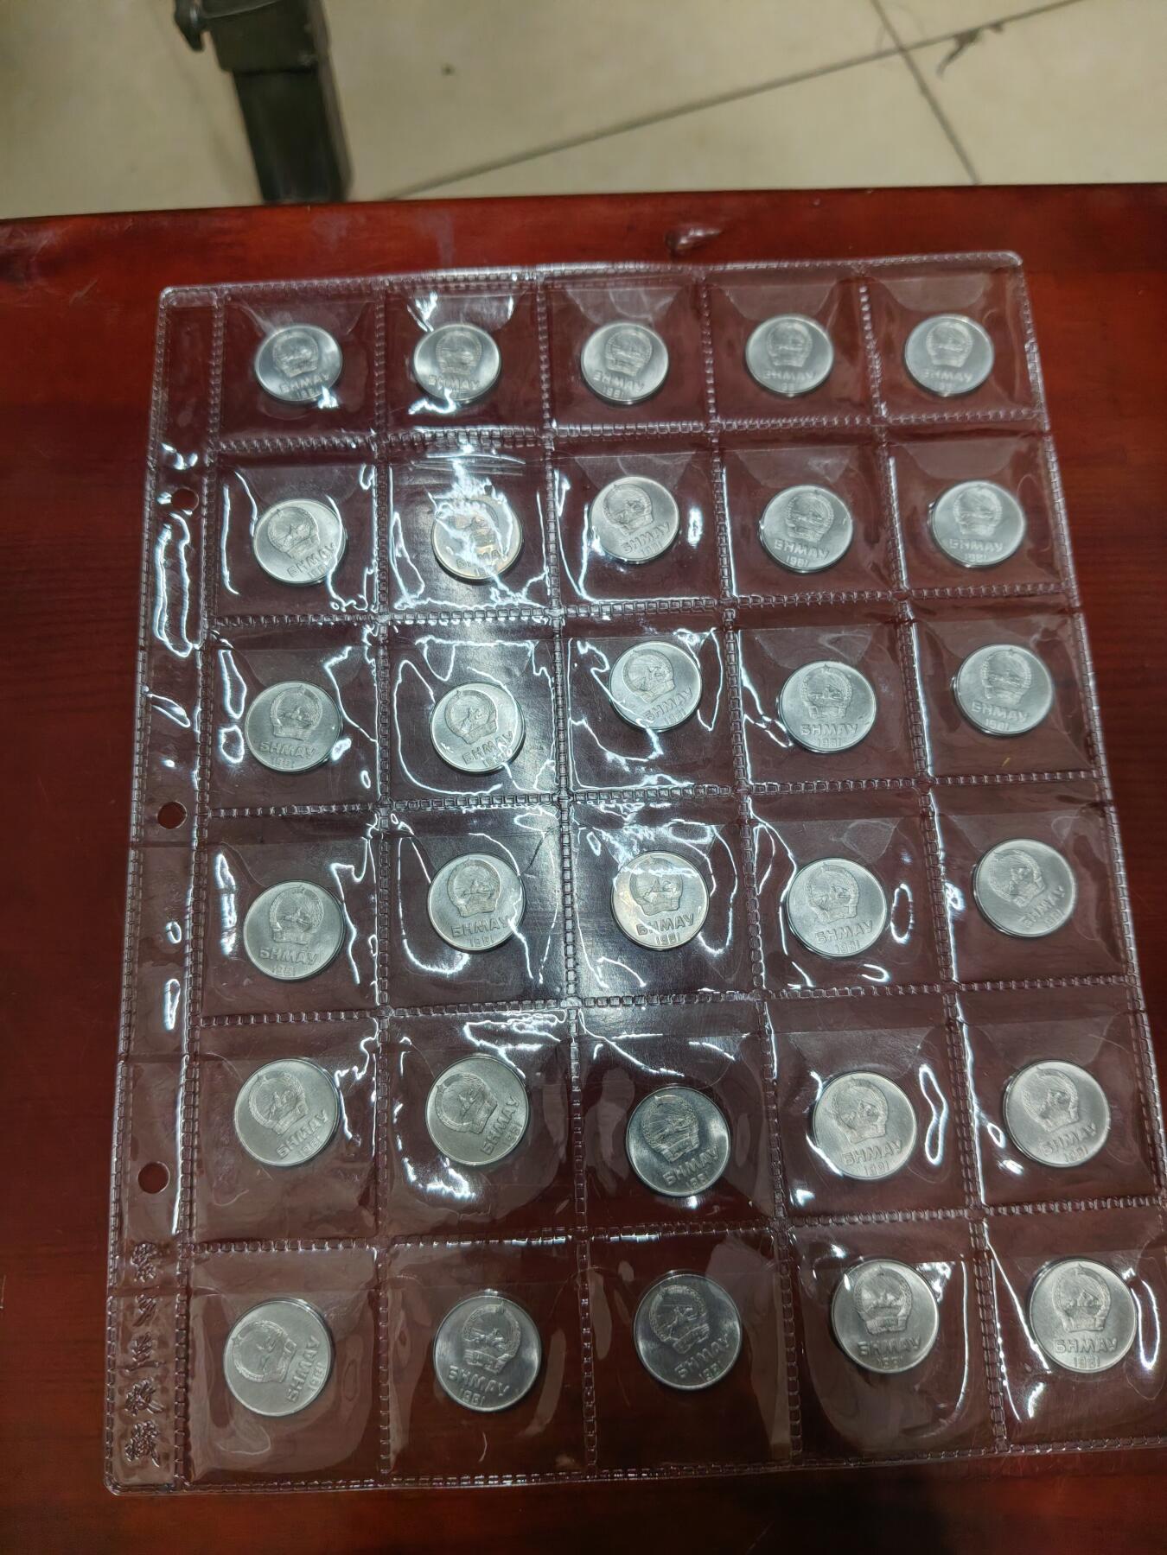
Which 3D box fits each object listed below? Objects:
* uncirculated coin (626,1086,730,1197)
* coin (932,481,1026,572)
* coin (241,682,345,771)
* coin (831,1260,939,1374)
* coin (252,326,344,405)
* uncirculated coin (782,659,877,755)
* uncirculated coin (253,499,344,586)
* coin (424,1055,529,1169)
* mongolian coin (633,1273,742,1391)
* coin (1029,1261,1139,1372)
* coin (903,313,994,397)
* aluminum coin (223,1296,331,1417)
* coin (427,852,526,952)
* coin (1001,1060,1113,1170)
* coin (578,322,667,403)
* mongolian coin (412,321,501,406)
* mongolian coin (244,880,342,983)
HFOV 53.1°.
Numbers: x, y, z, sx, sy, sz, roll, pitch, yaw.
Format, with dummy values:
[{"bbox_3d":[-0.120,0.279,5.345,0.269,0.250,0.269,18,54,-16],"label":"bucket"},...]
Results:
[{"bbox_3d":[0.018,0.069,0.223,0.020,0.002,0.020,-3,75,-1],"label":"uncirculated coin"},{"bbox_3d":[0.086,-0.055,0.255,0.020,0.002,0.020,-3,76,0],"label":"coin"},{"bbox_3d":[-0.060,-0.010,0.243,0.020,0.002,0.020,-3,76,0],"label":"coin"},{"bbox_3d":[0.055,0.099,0.215,0.020,0.002,0.020,-3,76,0],"label":"coin"},{"bbox_3d":[-0.065,-0.094,0.265,0.020,0.002,0.020,-3,75,-1],"label":"coin"},{"bbox_3d":[0.051,-0.015,0.245,0.020,0.002,0.020,-3,76,0],"label":"uncirculated coin"},{"bbox_3d":[-0.062,-0.051,0.254,0.020,0.002,0.020,-3,76,0],"label":"uncirculated coin"},{"bbox_3d":[-0.021,0.065,0.226,0.020,0.002,0.020,-3,76,0],"label":"coin"},{"bbox_3d":[0.019,0.103,0.217,0.020,0.002,0.020,-3,76,0],"label":"mongolian coin"},{"bbox_3d":[0.093,0.100,0.217,0.020,0.002,0.020,-3,76,0],"label":"coin"},{"bbox_3d":[0.083,-0.096,0.265,0.020,0.002,0.020,-3,76,0],"label":"coin"},{"bbox_3d":[-0.056,0.106,0.214,0.020,0.002,0.020,-3,76,0],"label":"aluminum coin"},{"bbox_3d":[-0.021,0.025,0.234,0.020,0.002,0.020,-3,76,0],"label":"coin"},{"bbox_3d":[0.091,0.064,0.224,0.020,0.002,0.020,-3,76,0],"label":"coin"},{"bbox_3d":[0.009,-0.094,0.265,0.020,0.002,0.020,-3,76,0],"label":"coin"},{"bbox_3d":[-0.029,-0.094,0.265,0.020,0.002,0.020,-3,75,-1],"label":"mongolian coin"},{"bbox_3d":[-0.058,0.031,0.233,0.020,0.002,0.020,-3,75,-1],"label":"mongolian coin"}]

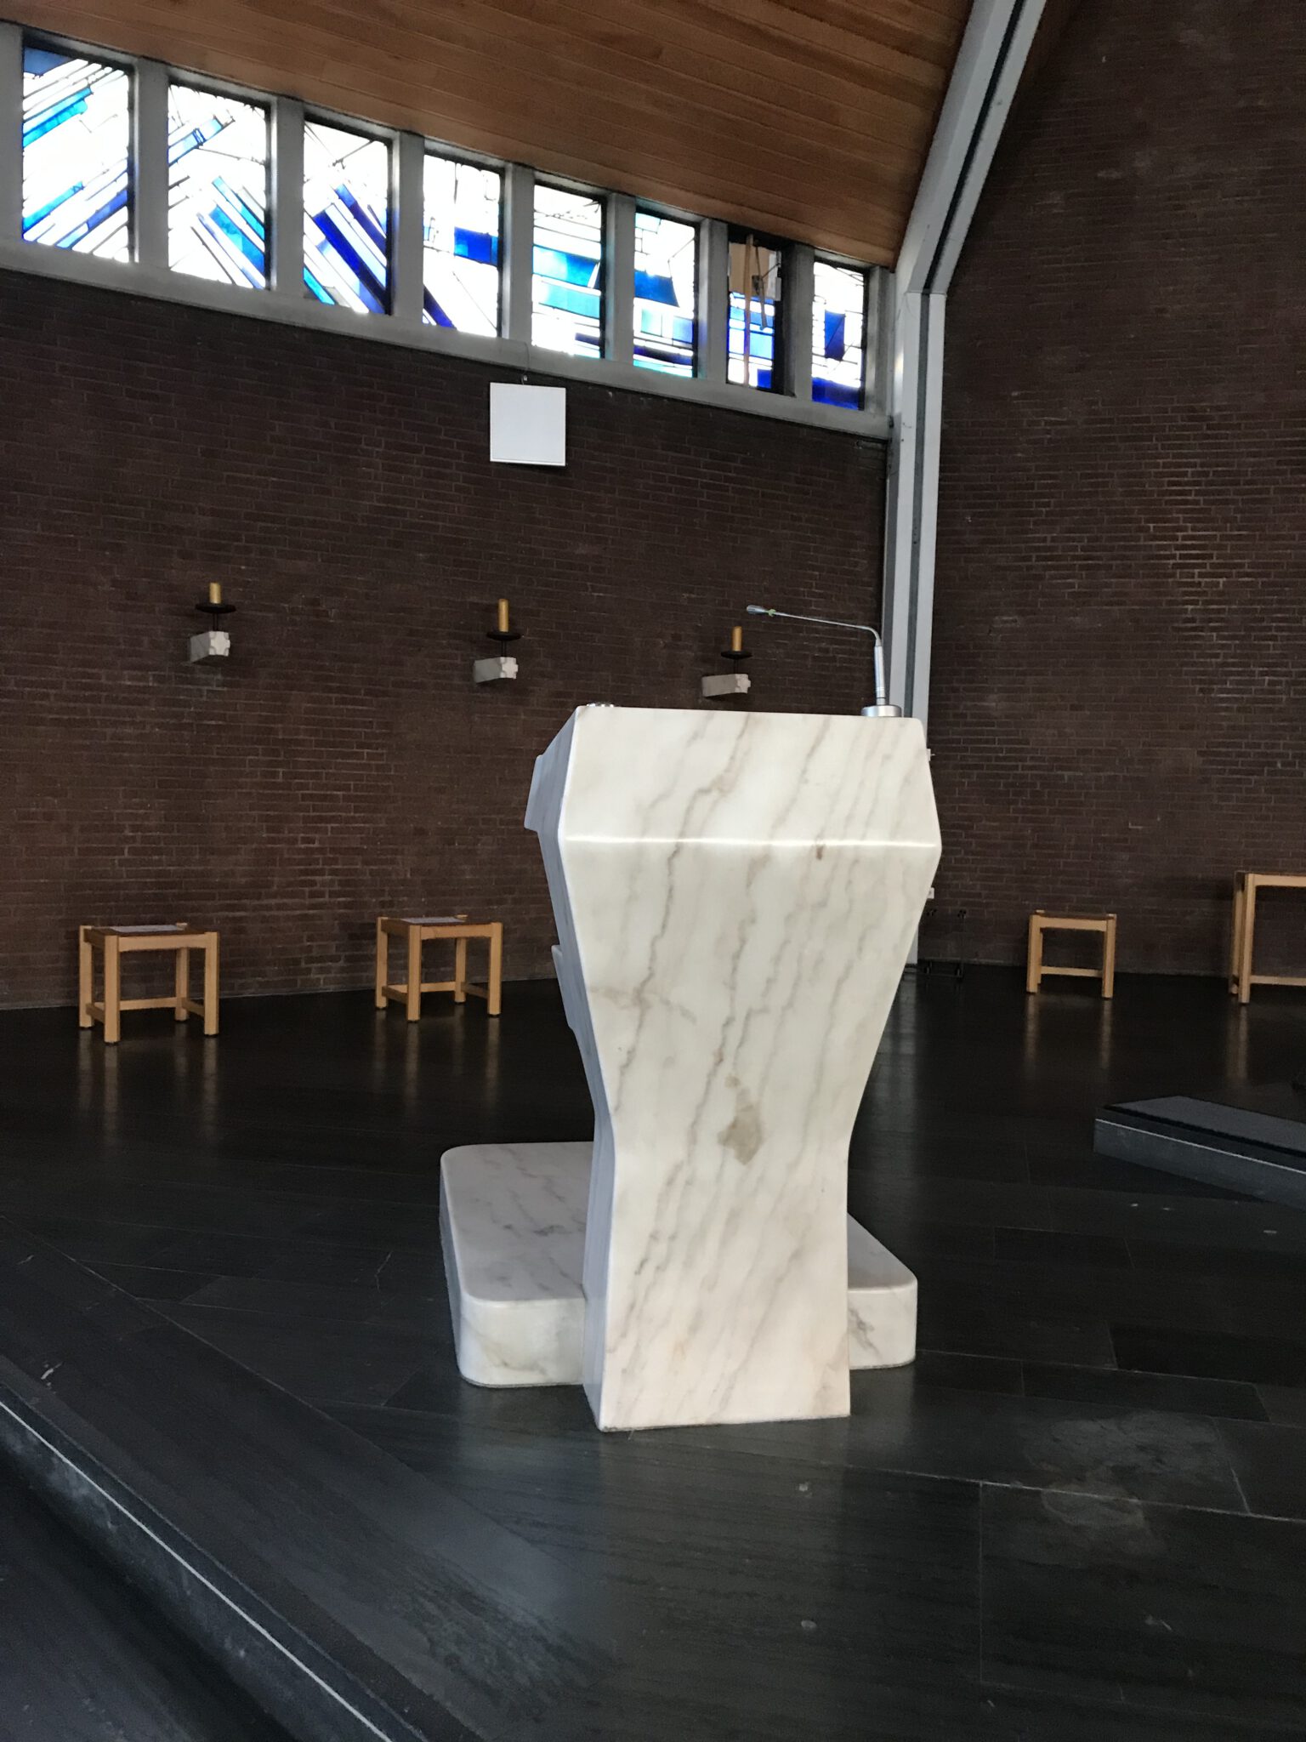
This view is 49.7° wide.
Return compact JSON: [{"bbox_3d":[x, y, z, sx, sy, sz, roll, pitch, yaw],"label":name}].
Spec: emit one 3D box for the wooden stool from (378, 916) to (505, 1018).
[{"bbox_3d":[-1.163,0.519,7.657,0.526,0.503,0.495,-1,5,-32],"label":"wooden stool"}]

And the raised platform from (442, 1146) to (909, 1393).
[{"bbox_3d":[-0.011,0.986,3.757,1.042,0.188,1.286,1,4,-11],"label":"raised platform"}]

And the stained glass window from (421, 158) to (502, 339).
[{"bbox_3d":[-1.165,-3.755,8.503,0.551,1.009,0.067,-1,5,-32],"label":"stained glass window"}]

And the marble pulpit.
[{"bbox_3d":[0.032,0.361,3.566,1.042,1.463,1.583,1,4,-11],"label":"marble pulpit"}]

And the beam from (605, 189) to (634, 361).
[{"bbox_3d":[-0.222,-3.782,9.027,0.148,1.060,0.148,-1,5,-32],"label":"beam"}]

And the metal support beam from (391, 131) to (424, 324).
[{"bbox_3d":[-1.440,-3.760,8.266,0.148,1.060,0.148,-1,5,-32],"label":"metal support beam"}]

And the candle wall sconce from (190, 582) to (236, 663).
[{"bbox_3d":[-2.351,-1.312,7.497,0.225,0.415,0.390,-1,5,-32],"label":"candle wall sconce"}]

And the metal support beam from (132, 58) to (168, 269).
[{"bbox_3d":[-2.657,-3.695,7.432,0.158,1.050,0.190,-1,5,-32],"label":"metal support beam"}]

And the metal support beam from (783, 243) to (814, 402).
[{"bbox_3d":[1.019,-3.805,9.801,0.148,1.060,0.148,-1,5,-32],"label":"metal support beam"}]

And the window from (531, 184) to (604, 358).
[{"bbox_3d":[-0.561,-3.766,8.880,0.551,1.009,0.067,-1,5,-32],"label":"window"}]

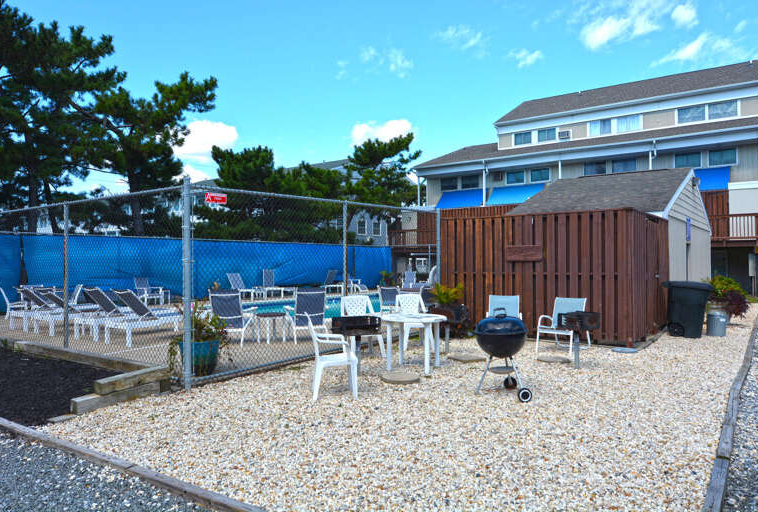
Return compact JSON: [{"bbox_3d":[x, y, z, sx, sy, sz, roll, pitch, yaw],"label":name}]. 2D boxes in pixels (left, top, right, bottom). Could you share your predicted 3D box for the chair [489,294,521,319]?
[{"bbox_3d":[2.118,1.126,9.003,0.610,0.890,0.760,0,0,13],"label":"chair"}]

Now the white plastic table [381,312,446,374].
[{"bbox_3d":[0.470,1.177,7.200,0.890,0.720,0.890,0,0,0],"label":"white plastic table"}]

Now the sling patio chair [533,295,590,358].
[{"bbox_3d":[2.870,1.071,8.200,0.580,0.850,0.700,0,0,32],"label":"sling patio chair"}]

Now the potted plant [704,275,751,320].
[{"bbox_3d":[7.170,0.903,10.950,0.800,1.010,0.780,0,0,33],"label":"potted plant"}]

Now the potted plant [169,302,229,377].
[{"bbox_3d":[-2.290,1.043,6.800,0.700,0.900,0.640,0,0,-19],"label":"potted plant"}]

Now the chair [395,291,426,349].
[{"bbox_3d":[0.588,1.132,9.053,0.570,0.890,0.580,0,0,-13],"label":"chair"}]

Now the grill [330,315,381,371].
[{"bbox_3d":[-0.291,1.183,7.053,0.560,0.770,0.420,0,0,-20],"label":"grill"}]

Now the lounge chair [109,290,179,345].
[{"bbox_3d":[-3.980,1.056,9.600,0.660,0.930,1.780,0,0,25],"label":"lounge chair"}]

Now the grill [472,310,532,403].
[{"bbox_3d":[1.363,1.064,5.973,0.610,0.980,0.620,0,0,0],"label":"grill"}]

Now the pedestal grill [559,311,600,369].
[{"bbox_3d":[2.768,1.167,7.353,0.420,0.780,0.480,0,-1,-45],"label":"pedestal grill"}]

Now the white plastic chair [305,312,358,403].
[{"bbox_3d":[-0.510,1.057,5.760,0.570,0.885,0.570,0,0,-7],"label":"white plastic chair"}]

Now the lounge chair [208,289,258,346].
[{"bbox_3d":[-2.552,1.057,9.363,0.620,0.970,0.760,0,0,8],"label":"lounge chair"}]

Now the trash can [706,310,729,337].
[{"bbox_3d":[6.719,1.293,10.602,0.420,0.540,0.420,0,0,32],"label":"trash can"}]

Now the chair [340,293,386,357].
[{"bbox_3d":[-0.235,1.074,8.200,0.570,0.880,0.570,0,0,-22],"label":"chair"}]

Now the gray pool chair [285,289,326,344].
[{"bbox_3d":[-1.332,1.055,9.803,0.620,0.970,0.760,0,0,-22],"label":"gray pool chair"}]

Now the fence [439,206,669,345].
[{"bbox_3d":[4.031,0.379,12.075,3.830,2.410,3.900,-1,0,36],"label":"fence"}]

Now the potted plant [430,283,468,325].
[{"bbox_3d":[1.300,0.951,10.200,0.700,0.900,0.660,0,0,0],"label":"potted plant"}]

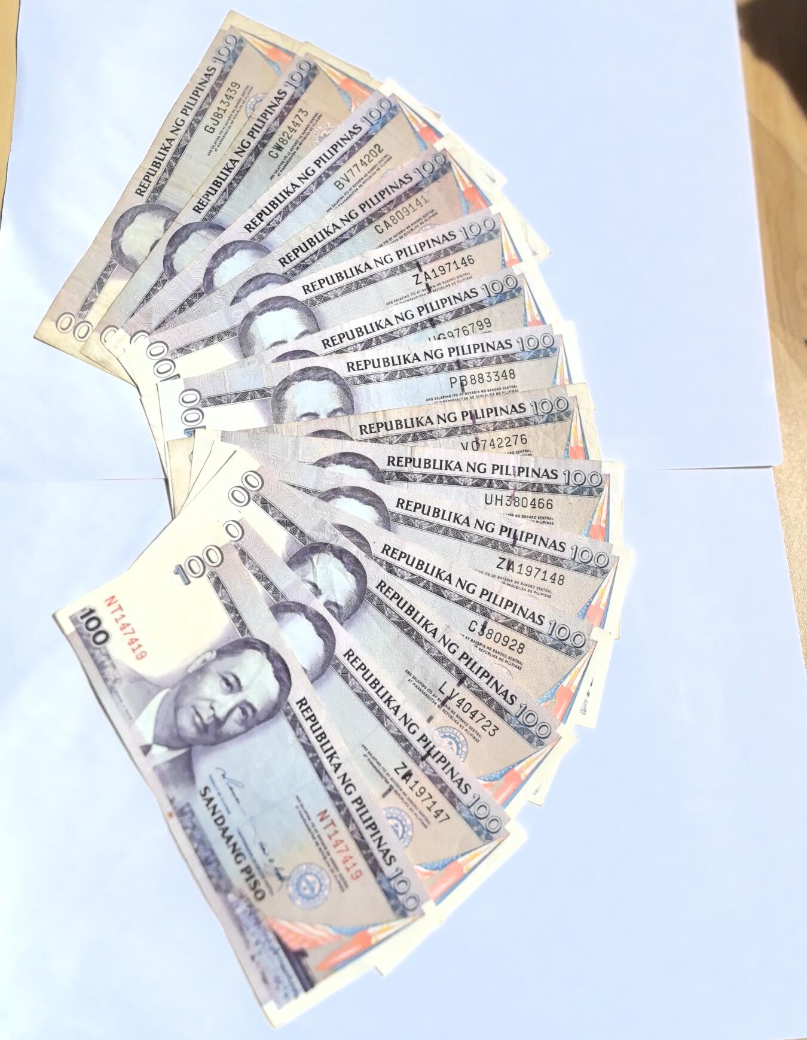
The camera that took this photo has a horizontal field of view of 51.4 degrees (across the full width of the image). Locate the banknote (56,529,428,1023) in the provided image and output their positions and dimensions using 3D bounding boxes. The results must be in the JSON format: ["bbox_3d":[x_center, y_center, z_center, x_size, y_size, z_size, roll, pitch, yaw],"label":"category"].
[{"bbox_3d":[-0.056,0.085,0.293,0.066,0.003,0.160,-31,81,-6],"label":"banknote"}]

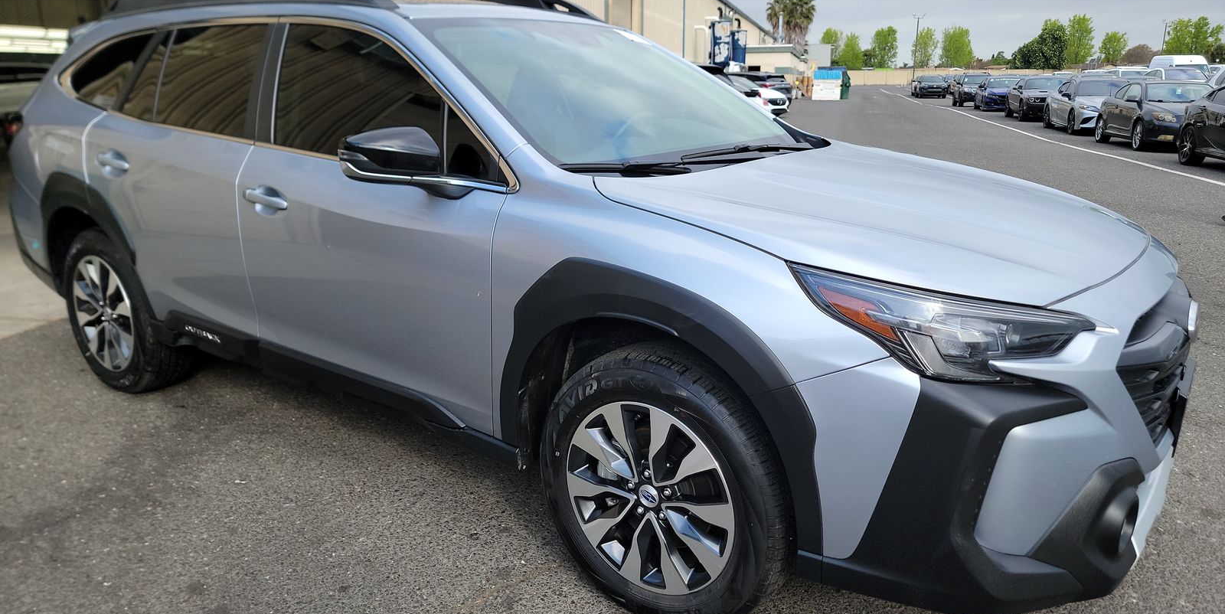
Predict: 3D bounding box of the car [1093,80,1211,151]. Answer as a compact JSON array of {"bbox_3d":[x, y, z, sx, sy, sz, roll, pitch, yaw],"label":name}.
[{"bbox_3d":[11.966,-4.192,18.428,1.755,1.415,4.420,4,16,14],"label":"car"}]

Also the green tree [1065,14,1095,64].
[{"bbox_3d":[90.496,-49.902,164.750,5.300,13.080,5.300,0,15,0],"label":"green tree"}]

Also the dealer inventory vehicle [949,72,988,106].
[{"bbox_3d":[19.022,-11.372,44.374,1.800,1.730,4.600,4,16,15],"label":"dealer inventory vehicle"}]

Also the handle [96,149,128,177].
[{"bbox_3d":[-1.887,-0.551,3.241,0.218,0.085,0.056,16,22,32],"label":"handle"}]

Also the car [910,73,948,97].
[{"bbox_3d":[23.974,-16.575,63.696,1.855,1.690,4.600,3,15,13],"label":"car"}]

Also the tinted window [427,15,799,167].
[{"bbox_3d":[0.053,-0.765,2.901,0.900,0.110,1.480,41,33,20],"label":"tinted window"}]

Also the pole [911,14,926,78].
[{"bbox_3d":[34.929,-29.324,97.760,1.400,8.510,0.400,0,15,0],"label":"pole"}]

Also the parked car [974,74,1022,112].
[{"bbox_3d":[17.299,-9.449,37.569,1.860,1.450,4.880,5,16,15],"label":"parked car"}]

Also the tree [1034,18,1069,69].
[{"bbox_3d":[61.994,-36.010,120.000,5.110,9.860,5.110,4,16,13],"label":"tree"}]

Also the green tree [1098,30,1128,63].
[{"bbox_3d":[79.555,-39.610,135.000,4.720,8.860,4.720,4,16,13],"label":"green tree"}]

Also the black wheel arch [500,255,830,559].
[{"bbox_3d":[0.097,0.191,2.006,0.920,0.595,0.130,11,19,34],"label":"black wheel arch"}]

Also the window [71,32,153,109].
[{"bbox_3d":[-2.054,-0.950,3.440,0.580,0.330,0.070,11,-7,38],"label":"window"}]

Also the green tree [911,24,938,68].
[{"bbox_3d":[49.589,-39.990,135.000,4.110,9.650,4.110,4,16,13],"label":"green tree"}]

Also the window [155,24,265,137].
[{"bbox_3d":[-1.457,-0.831,3.090,0.635,0.400,0.050,12,-1,33],"label":"window"}]

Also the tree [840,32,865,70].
[{"bbox_3d":[39.798,-41.286,141.096,4.300,8.271,4.300,0,15,0],"label":"tree"}]

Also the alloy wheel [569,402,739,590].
[{"bbox_3d":[0.133,0.466,2.192,0.495,0.495,0.190,12,19,34],"label":"alloy wheel"}]

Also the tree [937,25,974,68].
[{"bbox_3d":[54.608,-39.990,135.000,5.460,9.650,5.460,4,16,13],"label":"tree"}]

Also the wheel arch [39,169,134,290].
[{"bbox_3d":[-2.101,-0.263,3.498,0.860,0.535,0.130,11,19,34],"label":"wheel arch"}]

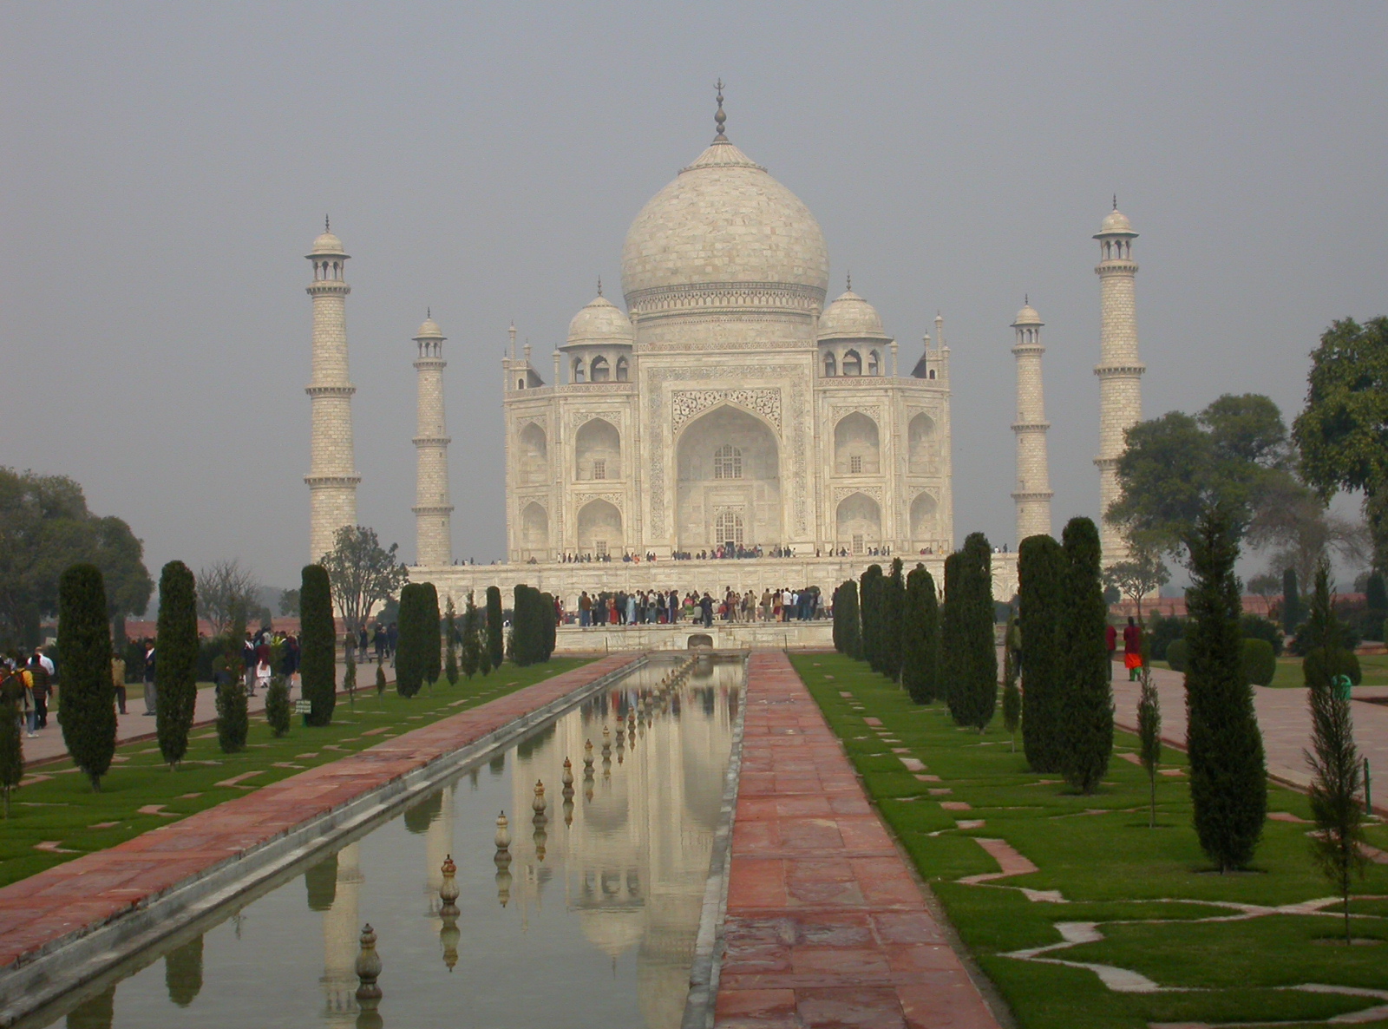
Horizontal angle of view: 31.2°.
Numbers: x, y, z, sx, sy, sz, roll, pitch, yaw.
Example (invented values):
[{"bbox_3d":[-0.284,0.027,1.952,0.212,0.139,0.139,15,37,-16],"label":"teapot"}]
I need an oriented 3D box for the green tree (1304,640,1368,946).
[{"bbox_3d":[4.154,1.638,16.058,0.410,2.286,0.410,-1,-2,1],"label":"green tree"}]

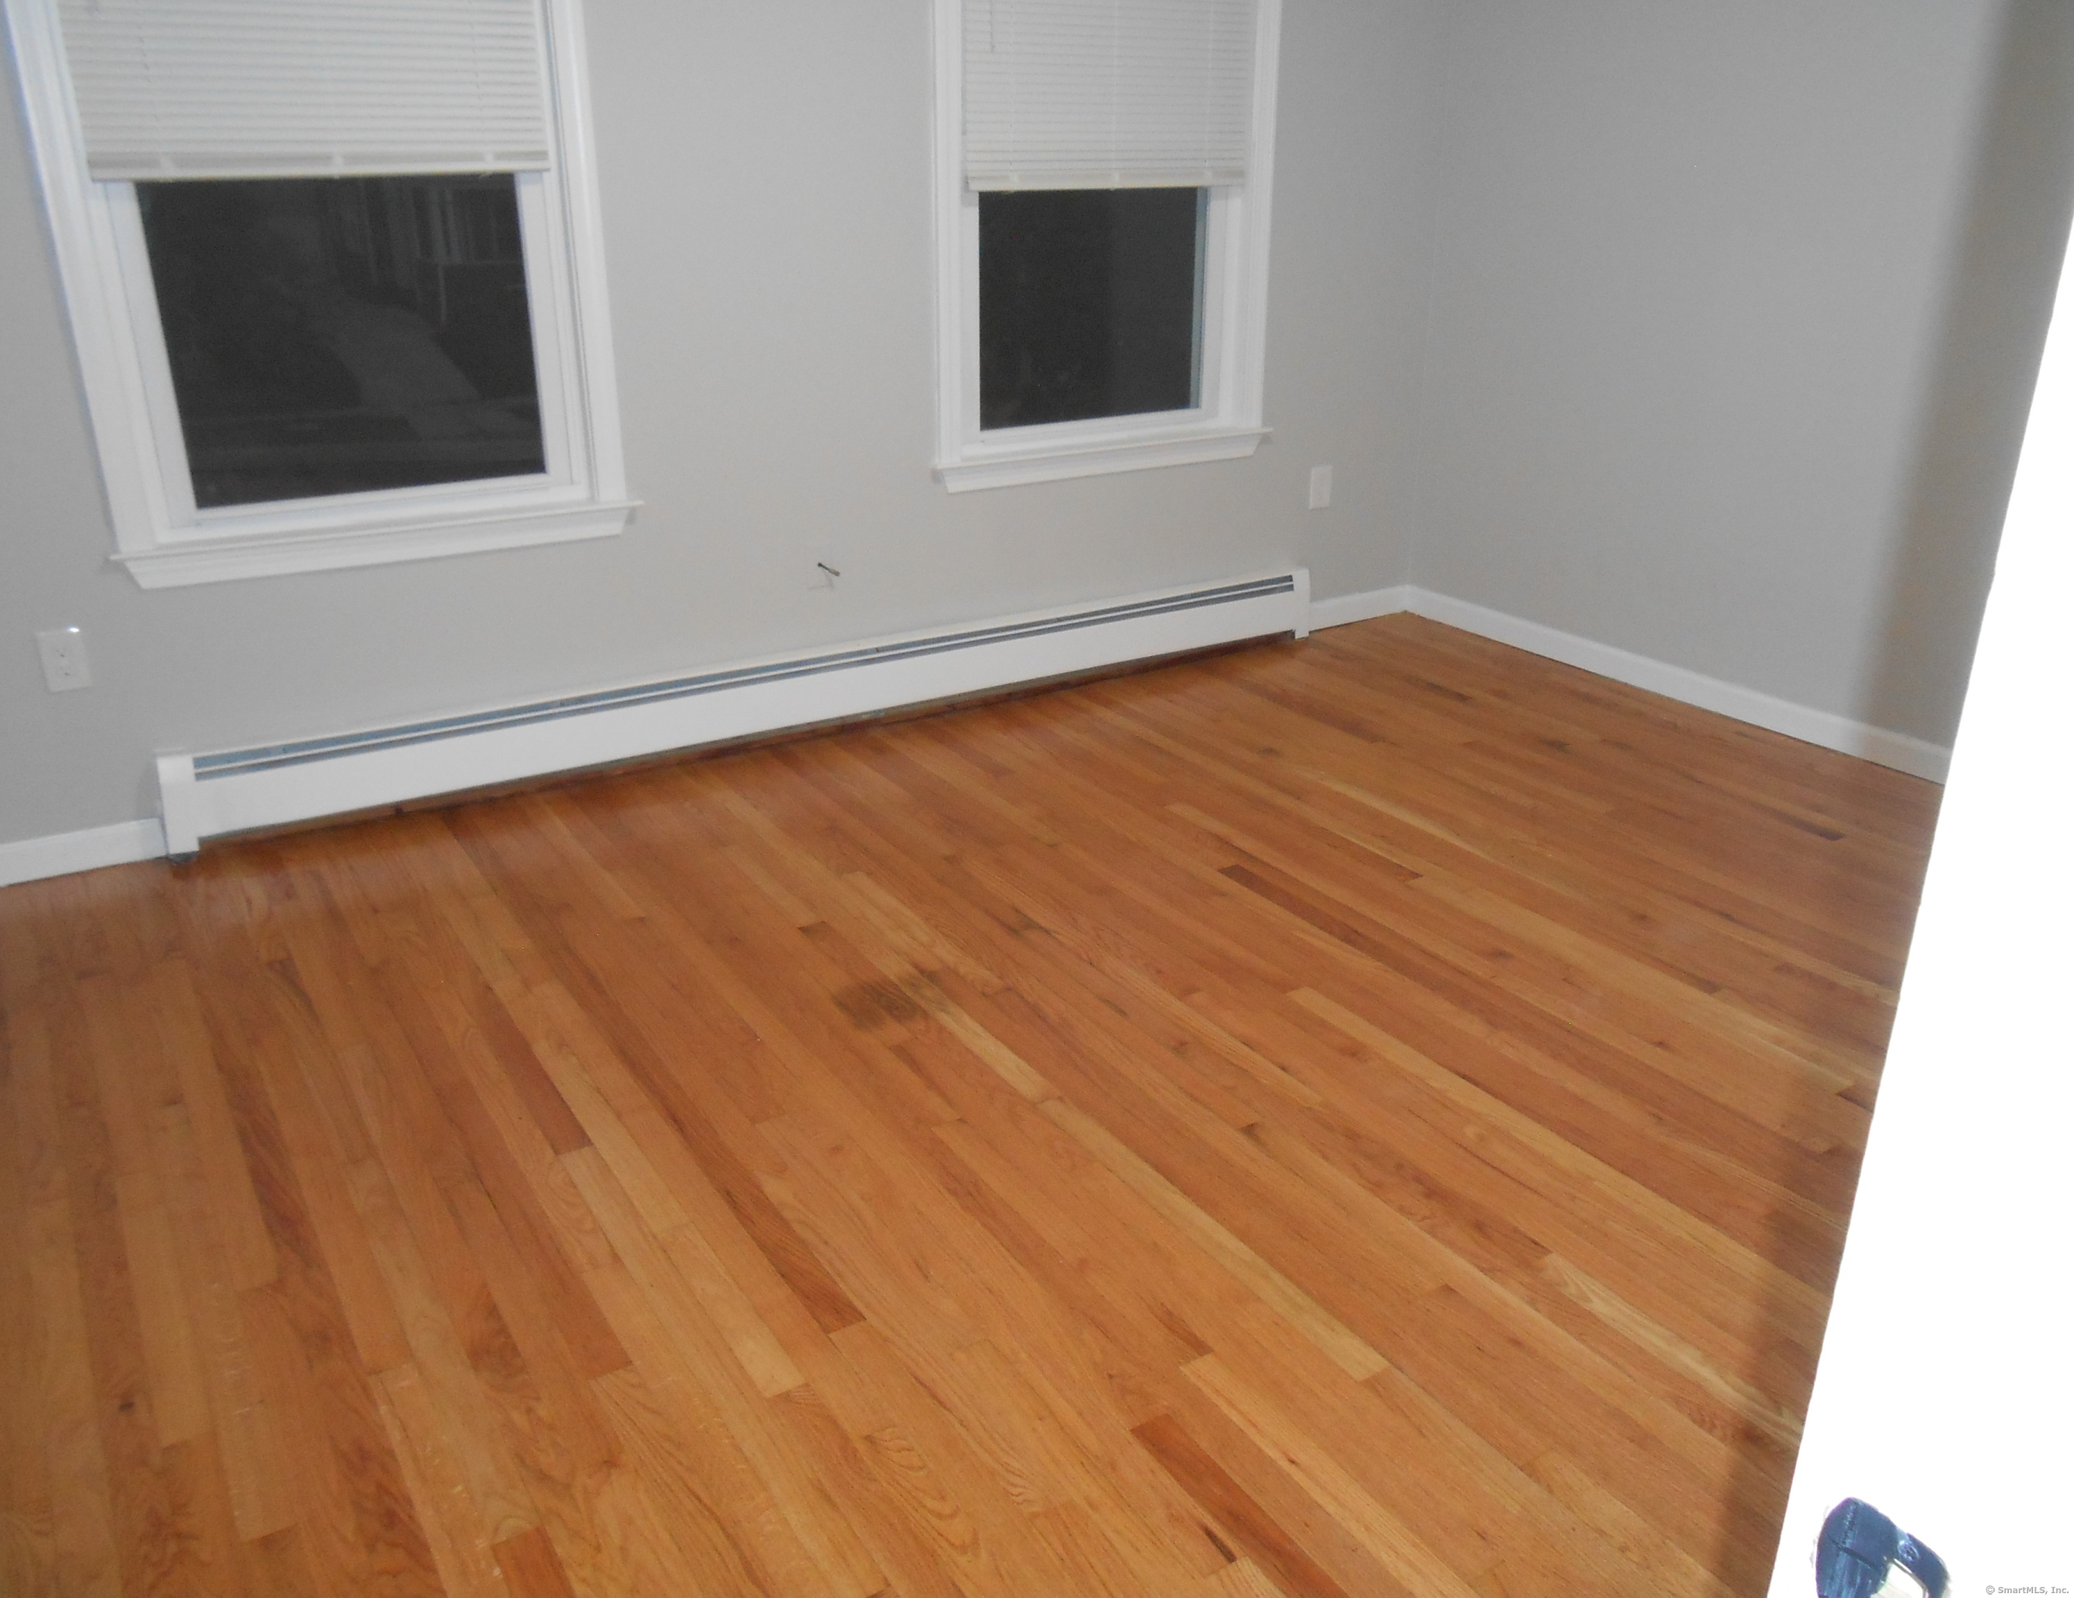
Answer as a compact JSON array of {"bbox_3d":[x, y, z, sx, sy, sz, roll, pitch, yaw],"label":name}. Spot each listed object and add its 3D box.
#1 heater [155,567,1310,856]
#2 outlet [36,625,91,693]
[{"bbox_3d":[-0.500,-0.291,4.131,3.140,0.212,0.068,-13,26,-30],"label":"heater"},{"bbox_3d":[-1.923,-0.275,3.168,0.071,0.116,0.010,-13,26,-30],"label":"outlet"}]

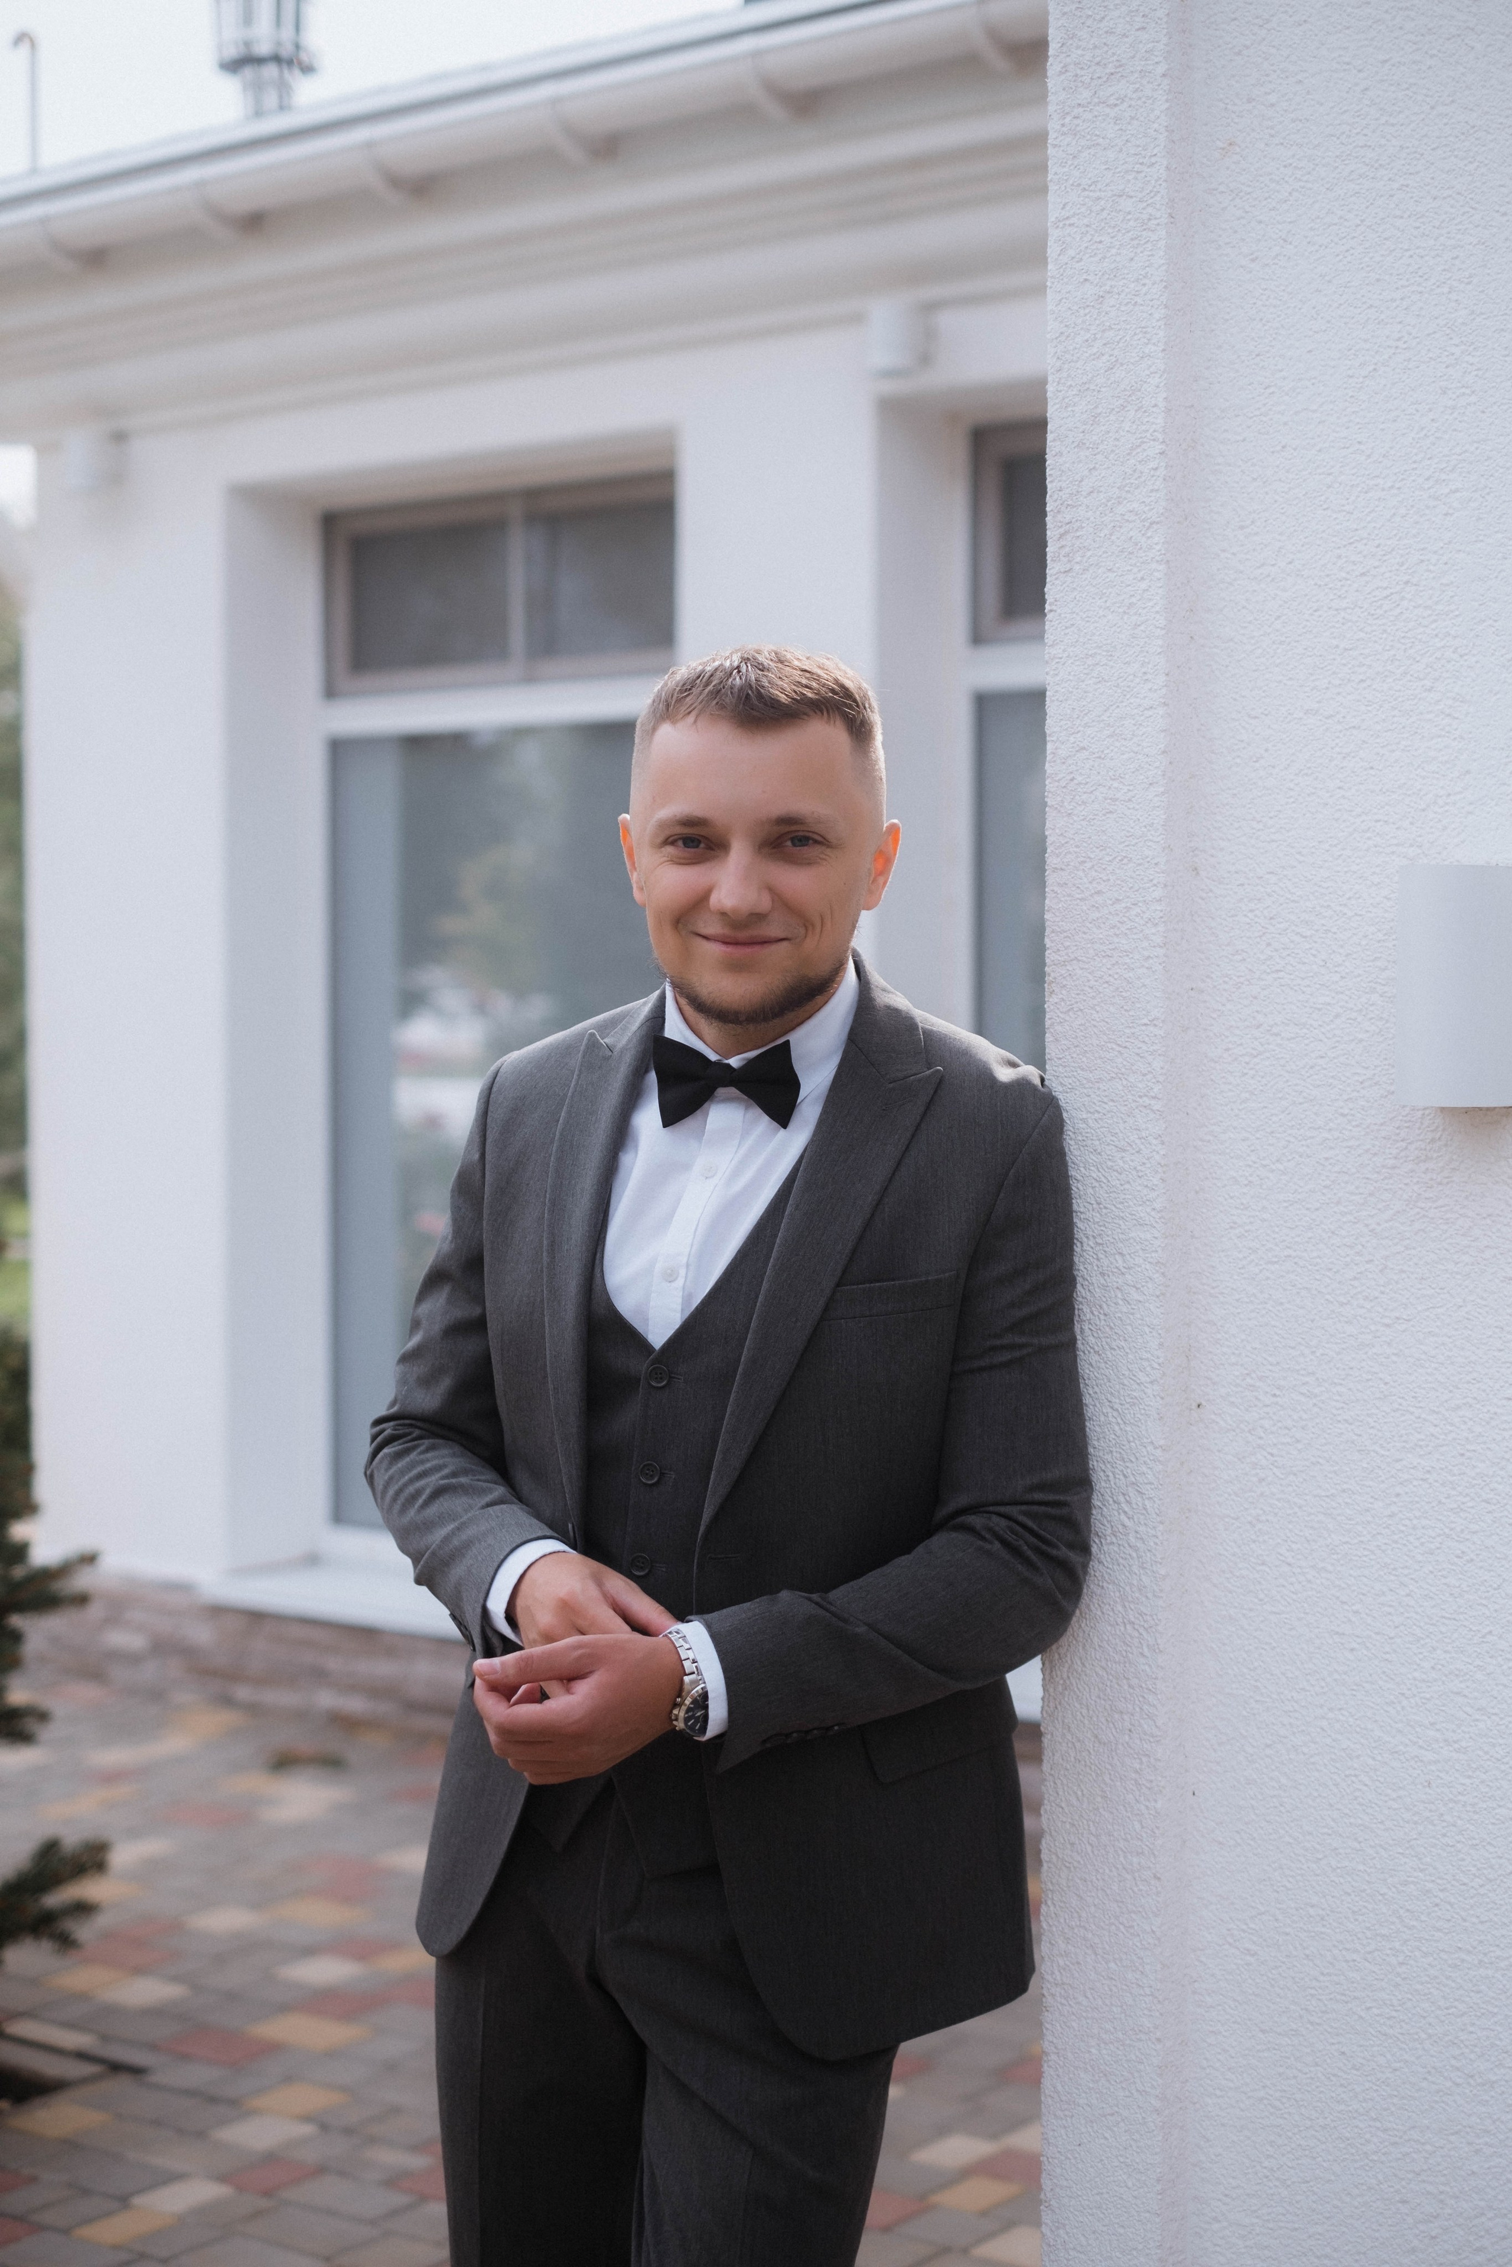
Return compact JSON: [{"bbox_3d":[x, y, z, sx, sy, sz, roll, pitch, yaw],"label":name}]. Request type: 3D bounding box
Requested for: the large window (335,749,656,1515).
[{"bbox_3d":[-0.475,-0.002,7.335,1.265,1.968,0.100,1,2,37],"label":"large window"}]

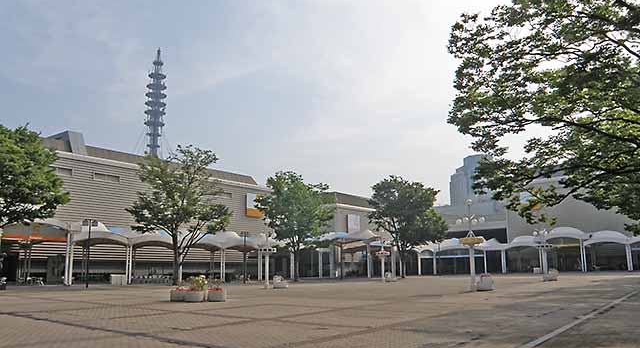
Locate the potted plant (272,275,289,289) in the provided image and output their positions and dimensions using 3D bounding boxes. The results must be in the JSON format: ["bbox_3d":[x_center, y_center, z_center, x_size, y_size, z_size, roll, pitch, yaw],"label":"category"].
[{"bbox_3d":[-3.369,9.180,41.000,1.300,1.107,1.150,-1,-11,0],"label":"potted plant"}]

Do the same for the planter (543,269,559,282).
[{"bbox_3d":[22.585,9.911,47.058,1.400,1.183,1.200,-1,-11,0],"label":"planter"}]

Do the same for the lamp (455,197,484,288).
[{"bbox_3d":[9.832,4.583,31.300,1.800,6.029,1.750,-1,-11,0],"label":"lamp"}]

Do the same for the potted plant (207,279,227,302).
[{"bbox_3d":[-5.167,5.814,24.000,0.980,1.166,0.960,-1,-11,0],"label":"potted plant"}]

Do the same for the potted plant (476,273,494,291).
[{"bbox_3d":[10.865,7.125,31.500,1.050,1.055,1.000,-1,-11,0],"label":"potted plant"}]

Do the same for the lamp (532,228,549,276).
[{"bbox_3d":[21.957,7.702,47.058,1.750,5.444,1.700,-1,-11,0],"label":"lamp"}]

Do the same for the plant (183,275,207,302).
[{"bbox_3d":[-6.316,5.713,24.000,1.120,1.361,1.100,-1,-11,0],"label":"plant"}]

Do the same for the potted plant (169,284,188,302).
[{"bbox_3d":[-7.050,5.965,24.000,0.960,0.873,0.950,-1,-11,0],"label":"potted plant"}]

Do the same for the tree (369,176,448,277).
[{"bbox_3d":[12.703,7.530,69.000,11.300,14.602,11.300,-1,-11,0],"label":"tree"}]

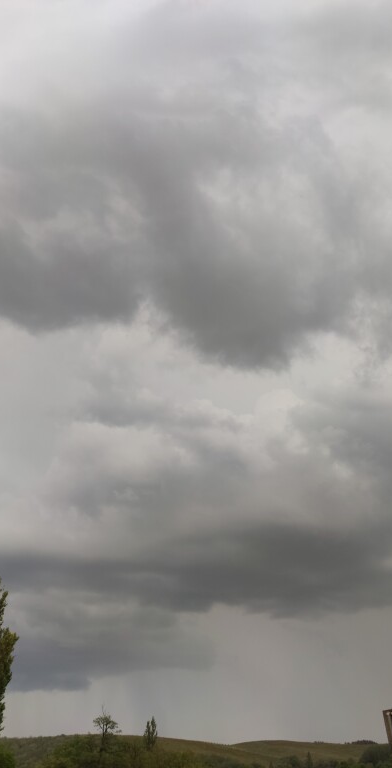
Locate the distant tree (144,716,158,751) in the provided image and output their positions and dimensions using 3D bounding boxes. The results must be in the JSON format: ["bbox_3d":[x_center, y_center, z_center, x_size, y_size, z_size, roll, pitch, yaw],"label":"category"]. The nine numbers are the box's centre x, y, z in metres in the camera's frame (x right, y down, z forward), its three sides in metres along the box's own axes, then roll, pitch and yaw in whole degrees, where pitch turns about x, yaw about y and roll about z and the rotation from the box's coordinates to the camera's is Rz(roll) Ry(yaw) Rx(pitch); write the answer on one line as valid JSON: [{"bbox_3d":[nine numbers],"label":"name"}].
[{"bbox_3d":[-13.193,102.154,205.872,4.100,9.360,4.100,0,-29,-4],"label":"distant tree"}]

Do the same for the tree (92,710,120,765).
[{"bbox_3d":[-15.888,61.980,124.665,5.000,9.130,5.000,2,-29,-6],"label":"tree"}]

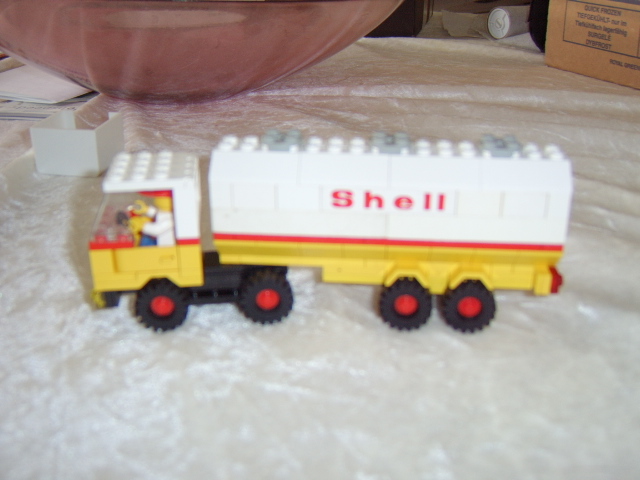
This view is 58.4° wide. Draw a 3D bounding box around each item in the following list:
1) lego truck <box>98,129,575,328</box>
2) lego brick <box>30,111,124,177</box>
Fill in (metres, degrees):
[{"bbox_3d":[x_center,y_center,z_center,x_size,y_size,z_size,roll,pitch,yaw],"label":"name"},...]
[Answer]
[{"bbox_3d":[0.001,-0.005,0.228,0.182,0.076,0.043,1,24,1],"label":"lego truck"},{"bbox_3d":[-0.178,-0.072,0.424,0.046,0.033,0.054,1,24,2],"label":"lego brick"}]

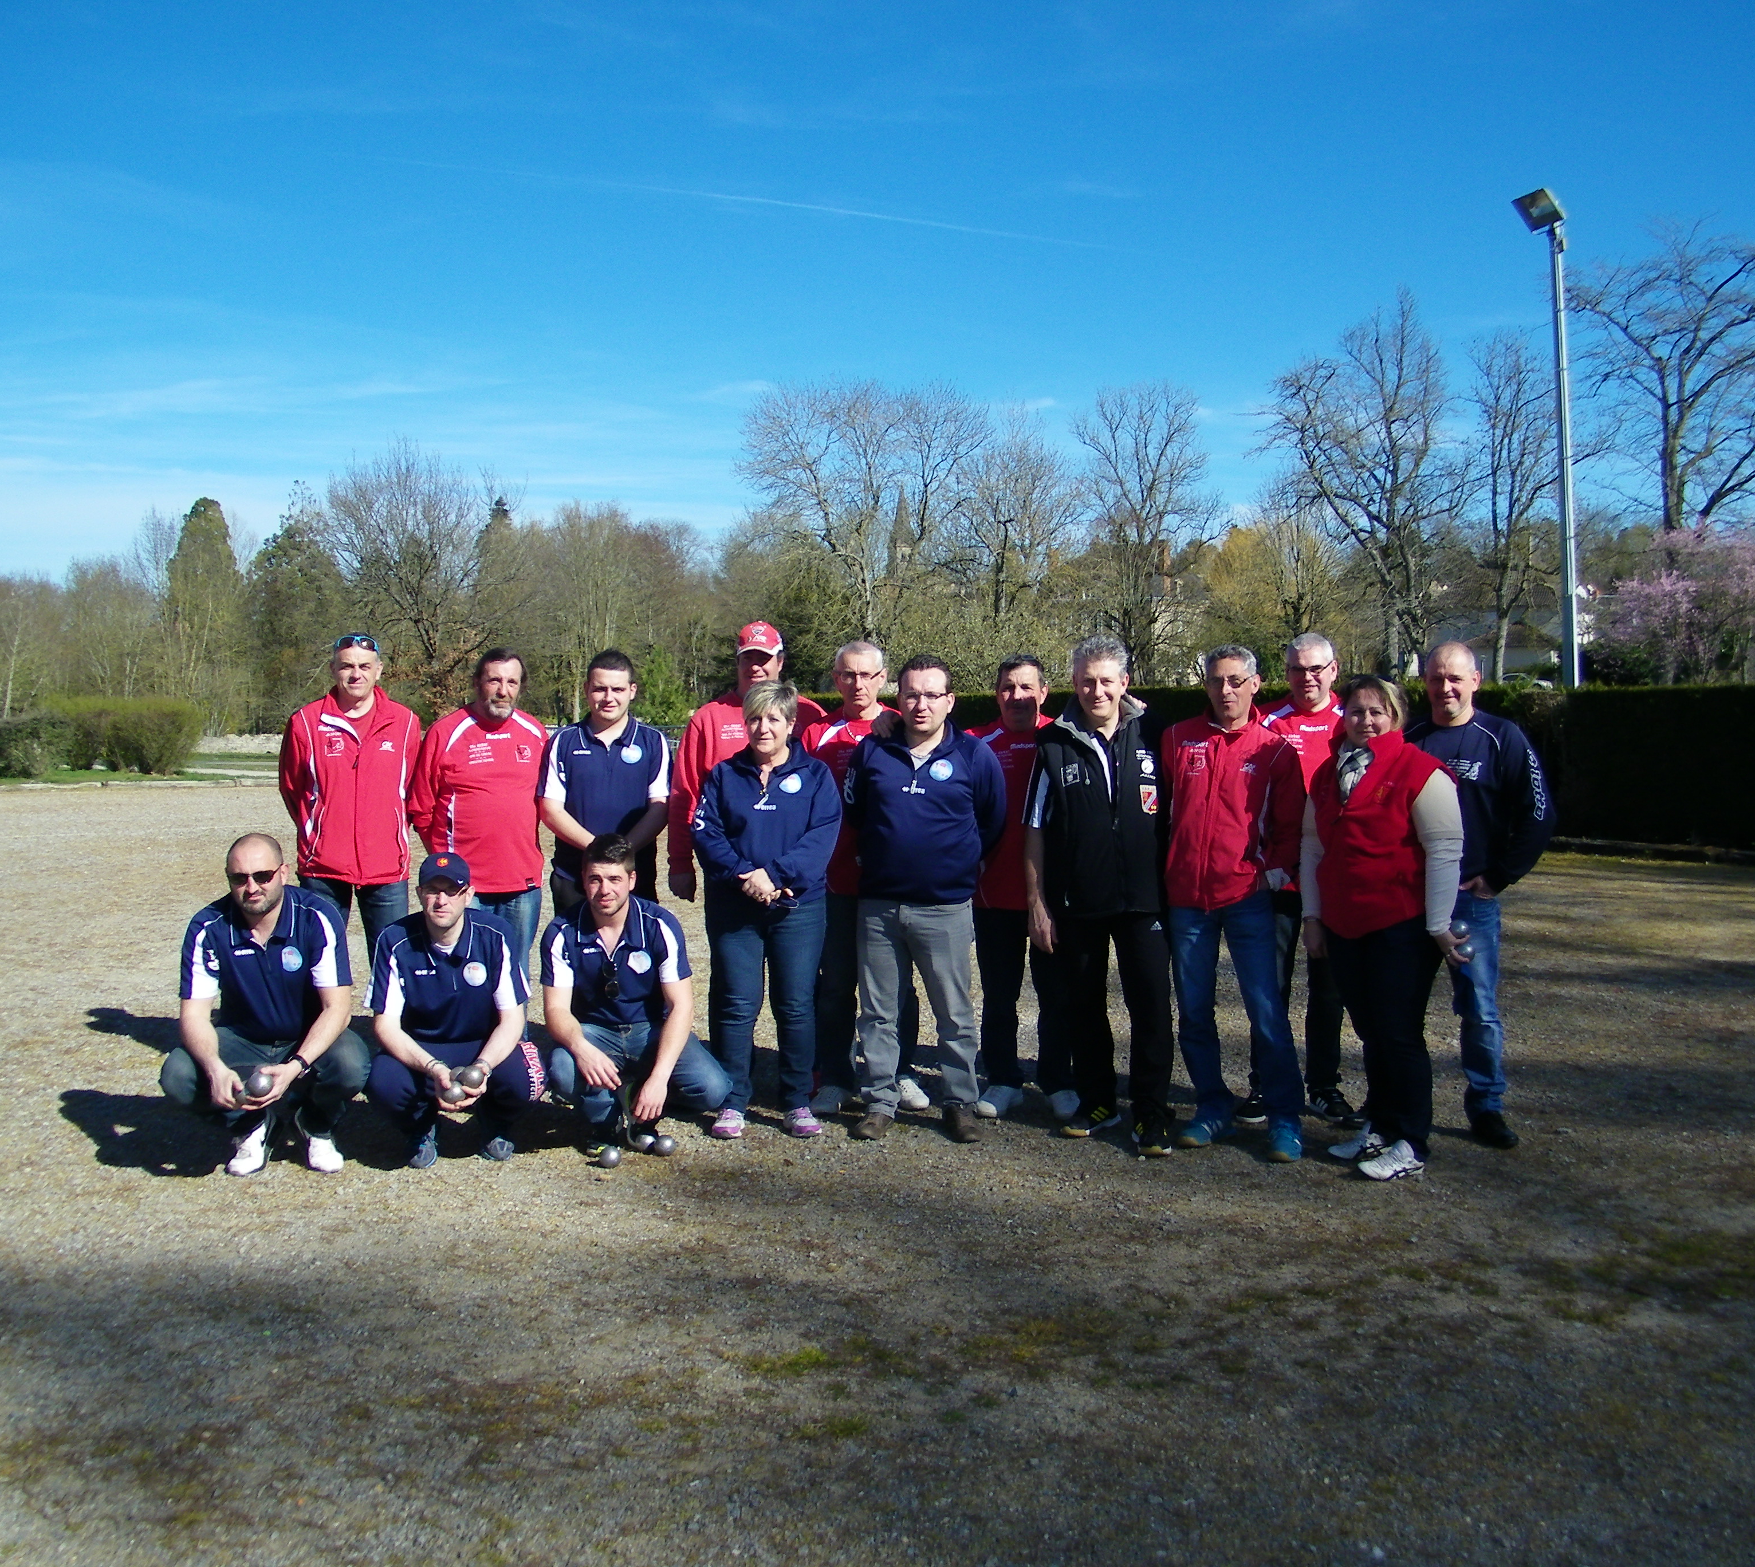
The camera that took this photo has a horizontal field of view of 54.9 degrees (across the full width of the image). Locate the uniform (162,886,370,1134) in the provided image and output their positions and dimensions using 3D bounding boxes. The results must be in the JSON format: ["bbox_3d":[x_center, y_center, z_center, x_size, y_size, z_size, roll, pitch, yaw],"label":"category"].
[{"bbox_3d":[-2.111,0.787,5.903,0.690,0.865,0.700,-1,3,-13],"label":"uniform"}]

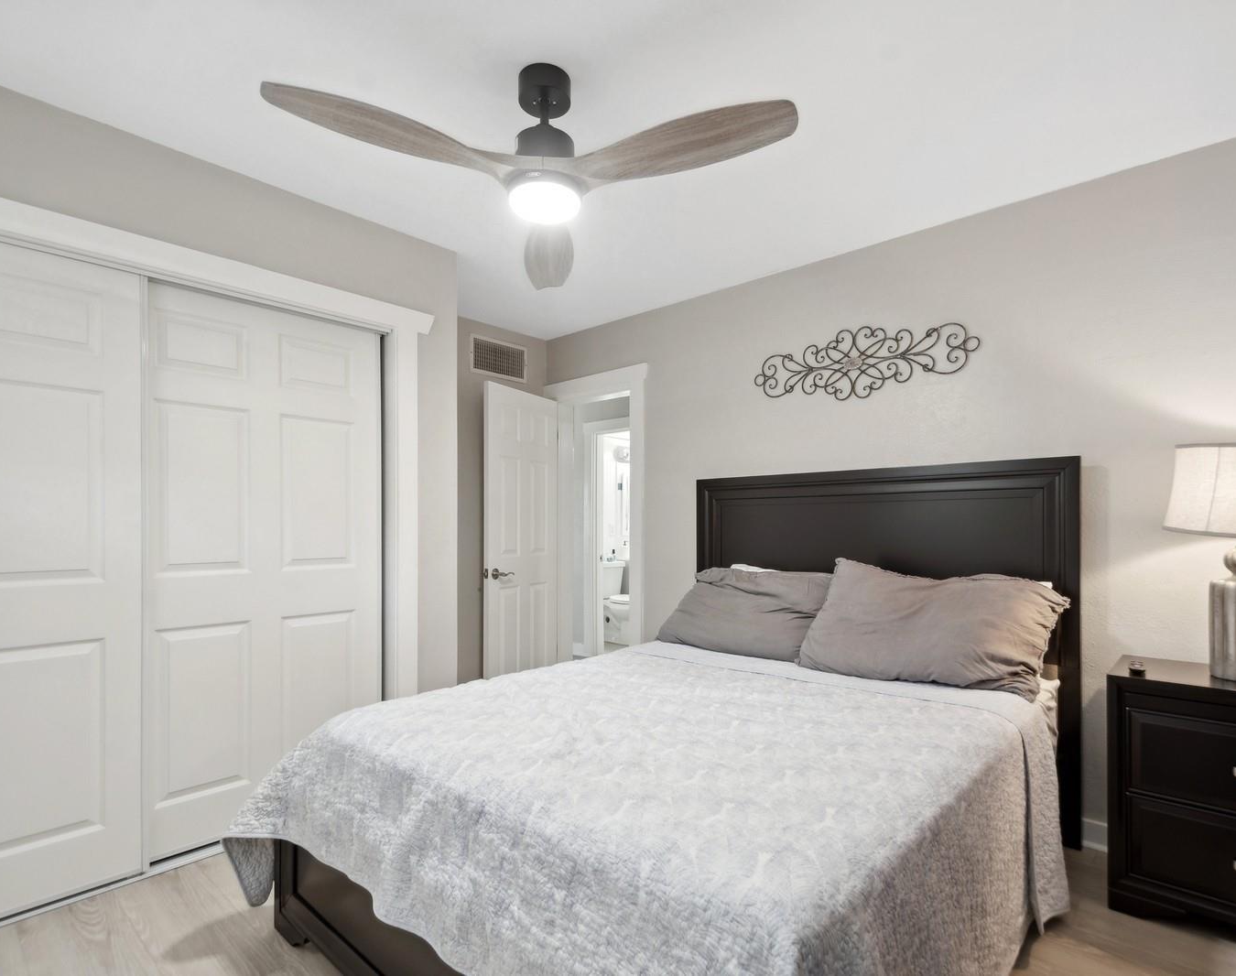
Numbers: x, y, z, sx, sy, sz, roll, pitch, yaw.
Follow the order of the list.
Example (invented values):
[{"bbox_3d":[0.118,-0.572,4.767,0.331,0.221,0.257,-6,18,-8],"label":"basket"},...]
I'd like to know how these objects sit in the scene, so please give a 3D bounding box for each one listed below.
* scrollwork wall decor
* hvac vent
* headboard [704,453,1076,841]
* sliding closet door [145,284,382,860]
[{"bbox_3d":[1.083,-0.571,2.801,1.015,0.325,0.030,-3,-3,41],"label":"scrollwork wall decor"},{"bbox_3d":[-0.741,-0.817,3.878,0.025,0.240,0.450,-3,-3,41],"label":"hvac vent"},{"bbox_3d":[1.077,0.628,2.760,1.660,1.410,0.075,-3,-3,41],"label":"headboard"},{"bbox_3d":[-1.364,0.285,2.354,0.037,1.980,0.915,-3,-3,41],"label":"sliding closet door"}]

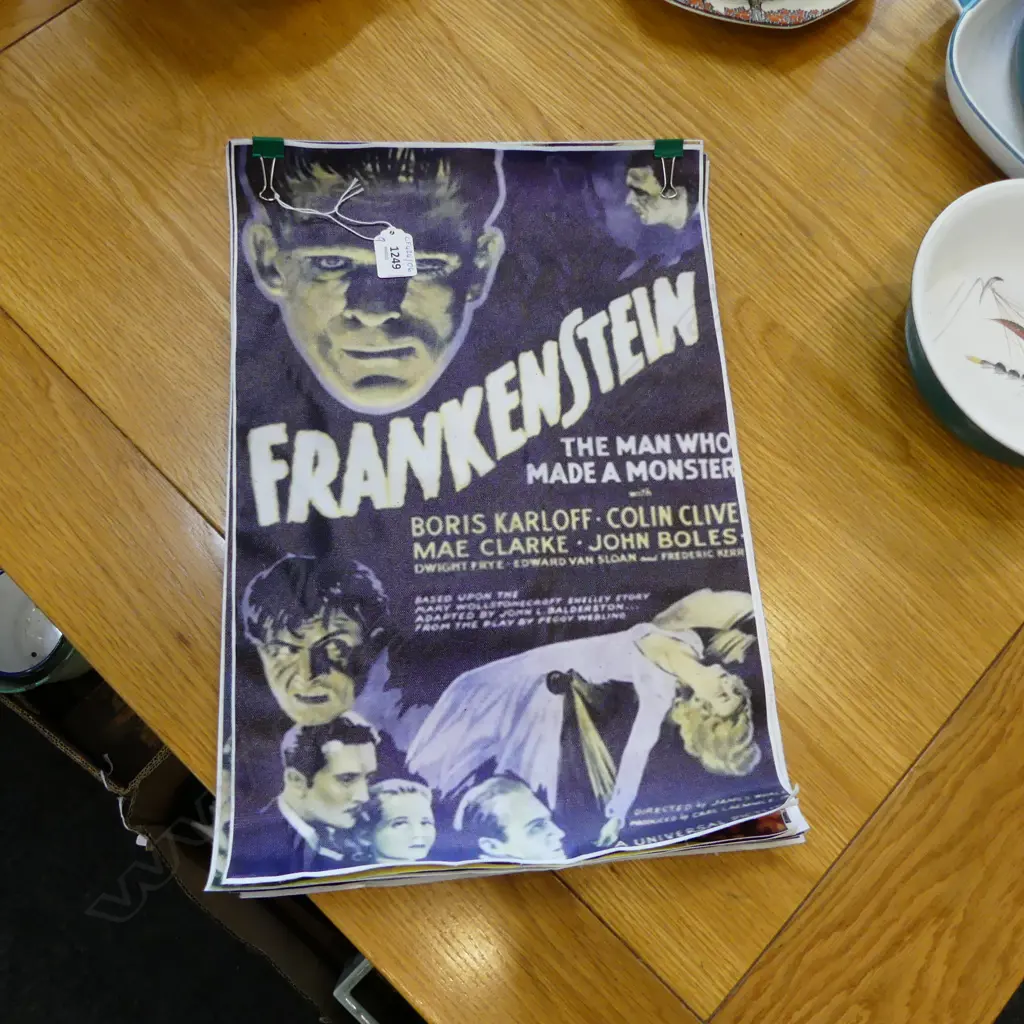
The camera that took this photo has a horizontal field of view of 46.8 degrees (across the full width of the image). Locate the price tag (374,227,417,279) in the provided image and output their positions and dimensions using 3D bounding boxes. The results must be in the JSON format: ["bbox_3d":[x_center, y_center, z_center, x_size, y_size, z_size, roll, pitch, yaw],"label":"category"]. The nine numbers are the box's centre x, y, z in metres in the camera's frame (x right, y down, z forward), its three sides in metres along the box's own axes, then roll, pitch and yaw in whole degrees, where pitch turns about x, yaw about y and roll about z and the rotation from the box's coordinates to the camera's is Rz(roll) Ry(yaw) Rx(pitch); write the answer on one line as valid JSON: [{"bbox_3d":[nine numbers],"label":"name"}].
[{"bbox_3d":[-0.069,-0.155,0.703,0.023,0.002,0.034,-6,71,-11],"label":"price tag"}]

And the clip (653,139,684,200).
[{"bbox_3d":[0.100,-0.217,0.754,0.019,0.010,0.042,2,70,-8],"label":"clip"}]

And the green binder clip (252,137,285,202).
[{"bbox_3d":[-0.146,-0.205,0.712,0.019,0.010,0.042,-1,70,-9],"label":"green binder clip"}]

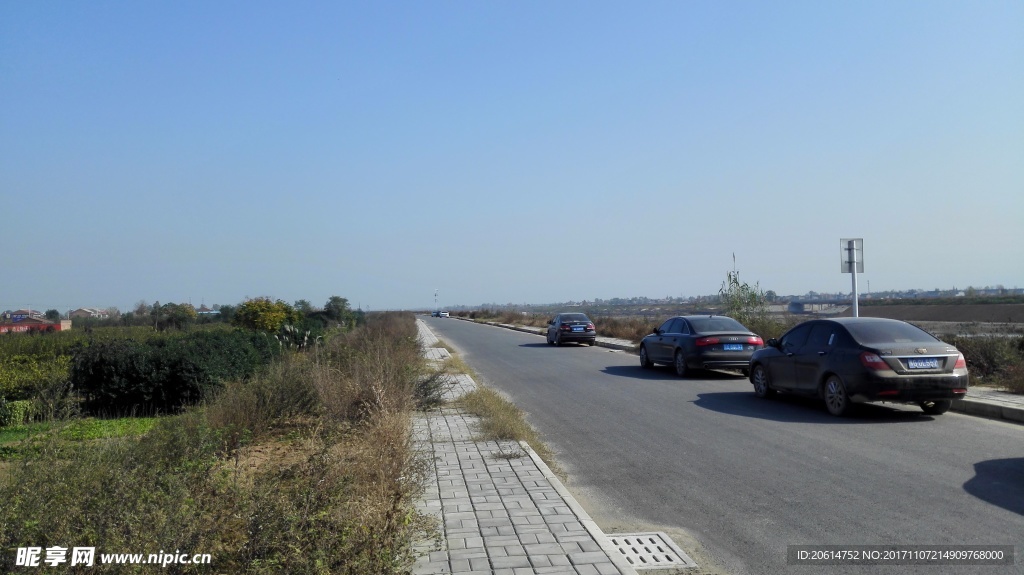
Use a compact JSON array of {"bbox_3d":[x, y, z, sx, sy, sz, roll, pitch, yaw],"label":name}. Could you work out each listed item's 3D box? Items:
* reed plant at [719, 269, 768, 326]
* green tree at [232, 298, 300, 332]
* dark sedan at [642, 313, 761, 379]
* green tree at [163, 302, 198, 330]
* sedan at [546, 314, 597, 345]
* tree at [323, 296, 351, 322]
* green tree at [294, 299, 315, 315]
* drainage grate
[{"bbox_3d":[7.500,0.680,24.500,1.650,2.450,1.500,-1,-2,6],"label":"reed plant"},{"bbox_3d":[-20.999,2.828,65.000,5.700,4.116,5.400,-1,-2,0],"label":"green tree"},{"bbox_3d":[4.890,1.520,20.300,1.874,1.455,5.000,-1,-2,-7],"label":"dark sedan"},{"bbox_3d":[-39.262,3.744,90.000,4.300,3.934,4.100,-1,-2,0],"label":"green tree"},{"bbox_3d":[2.800,1.975,35.900,1.770,1.475,4.600,-1,-2,-4],"label":"sedan"},{"bbox_3d":[-18.014,2.959,78.000,3.000,4.070,2.900,-1,-2,0],"label":"tree"},{"bbox_3d":[-25.941,3.442,95.000,2.600,4.135,2.500,-1,-2,0],"label":"green tree"},{"bbox_3d":[0.985,1.880,5.420,0.460,0.050,0.760,-1,-2,-7],"label":"drainage grate"}]

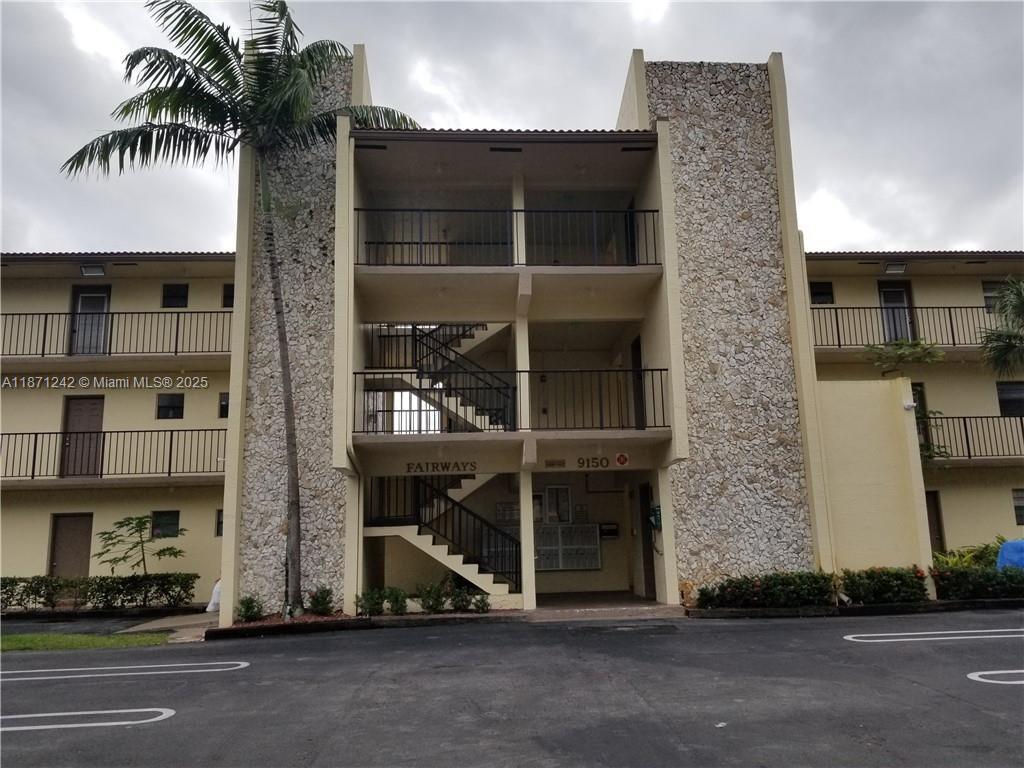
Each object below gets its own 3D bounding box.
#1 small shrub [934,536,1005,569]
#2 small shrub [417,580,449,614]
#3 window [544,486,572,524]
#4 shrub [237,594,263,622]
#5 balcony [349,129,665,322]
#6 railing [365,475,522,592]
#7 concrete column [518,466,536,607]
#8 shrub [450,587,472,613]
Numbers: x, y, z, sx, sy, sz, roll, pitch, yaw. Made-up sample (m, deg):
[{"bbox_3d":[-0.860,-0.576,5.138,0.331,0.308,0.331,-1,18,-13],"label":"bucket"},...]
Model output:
[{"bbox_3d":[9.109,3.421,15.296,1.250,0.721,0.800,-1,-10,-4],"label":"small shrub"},{"bbox_3d":[-1.340,3.594,12.965,0.537,0.547,0.550,-1,-10,-4],"label":"small shrub"},{"bbox_3d":[0.998,2.600,16.505,0.583,0.816,0.080,-1,-10,-4],"label":"window"},{"bbox_3d":[-4.346,3.727,12.784,0.420,0.442,0.420,-1,-10,-4],"label":"shrub"},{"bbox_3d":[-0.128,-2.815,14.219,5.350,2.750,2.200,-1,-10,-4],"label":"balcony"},{"bbox_3d":[-1.227,2.687,13.772,2.751,2.140,0.120,-1,-10,-4],"label":"railing"},{"bbox_3d":[0.293,2.793,13.777,0.210,2.400,0.210,-1,-10,-4],"label":"concrete column"},{"bbox_3d":[-0.859,3.662,13.088,0.373,0.420,0.400,-1,-10,-4],"label":"shrub"}]

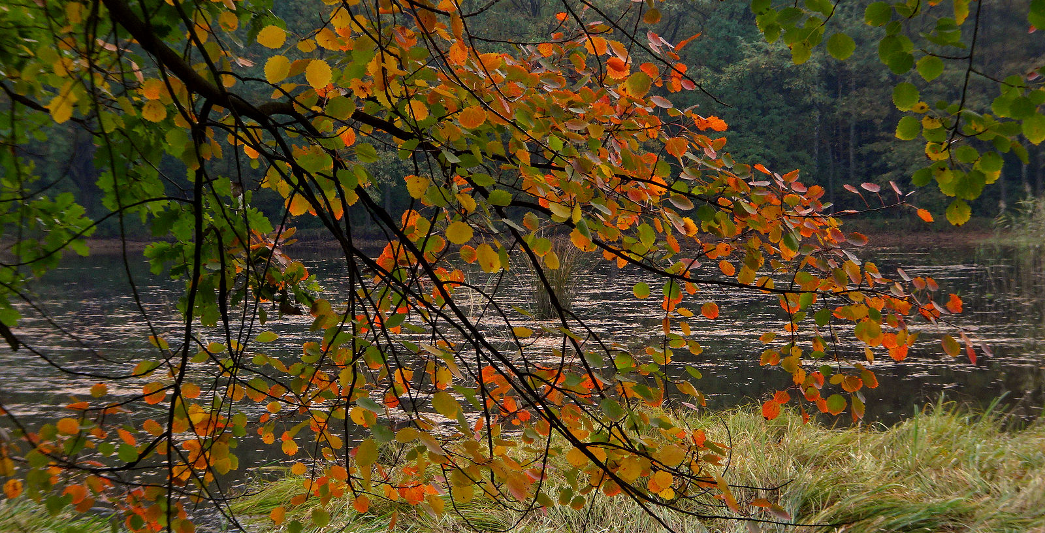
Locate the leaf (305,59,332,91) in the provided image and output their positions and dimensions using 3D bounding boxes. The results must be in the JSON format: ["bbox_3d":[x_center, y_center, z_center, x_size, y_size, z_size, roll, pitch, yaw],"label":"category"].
[{"bbox_3d":[-0.370,-0.349,4.400,0.048,0.054,0.008,0,6,0],"label":"leaf"}]

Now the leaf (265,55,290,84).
[{"bbox_3d":[-0.446,-0.358,4.400,0.044,0.054,0.010,18,4,-7],"label":"leaf"}]

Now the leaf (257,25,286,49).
[{"bbox_3d":[-0.457,-0.418,4.400,0.053,0.043,0.012,2,9,0],"label":"leaf"}]

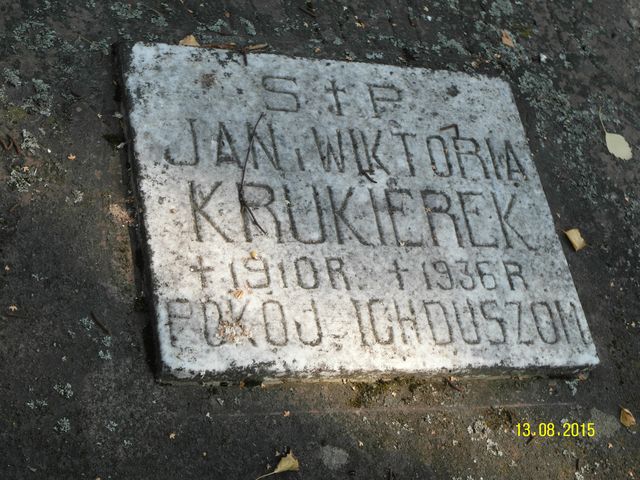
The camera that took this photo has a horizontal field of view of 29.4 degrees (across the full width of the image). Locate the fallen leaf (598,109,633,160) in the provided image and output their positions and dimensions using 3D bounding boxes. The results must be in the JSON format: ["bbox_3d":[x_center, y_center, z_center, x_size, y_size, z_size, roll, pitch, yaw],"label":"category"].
[{"bbox_3d":[0.395,-0.143,1.656,0.038,0.010,0.087,-16,65,-31],"label":"fallen leaf"}]

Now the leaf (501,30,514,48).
[{"bbox_3d":[0.258,-0.277,1.689,0.018,0.010,0.032,-17,66,-31],"label":"leaf"}]

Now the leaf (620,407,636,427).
[{"bbox_3d":[0.351,0.202,1.403,0.019,0.010,0.027,-10,62,-28],"label":"leaf"}]

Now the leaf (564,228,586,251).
[{"bbox_3d":[0.320,-0.002,1.528,0.025,0.010,0.027,-31,74,-36],"label":"leaf"}]

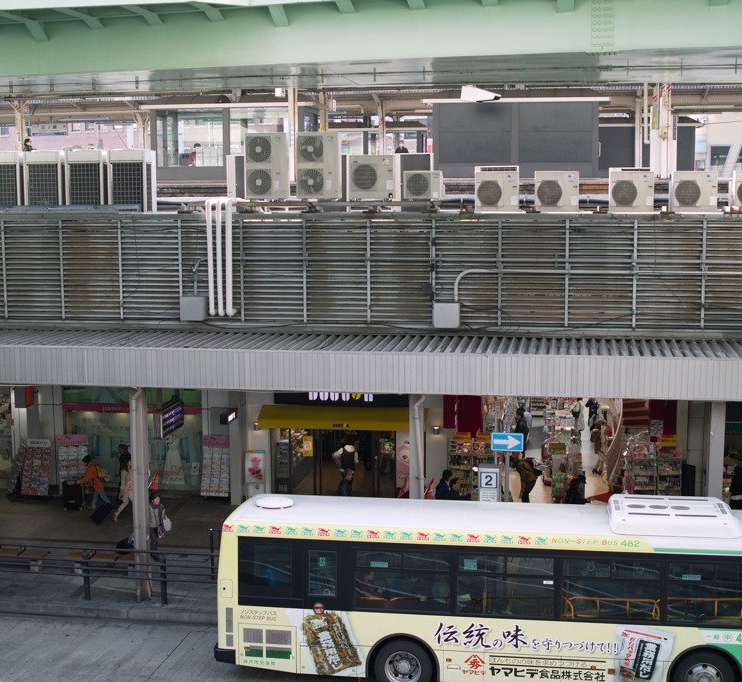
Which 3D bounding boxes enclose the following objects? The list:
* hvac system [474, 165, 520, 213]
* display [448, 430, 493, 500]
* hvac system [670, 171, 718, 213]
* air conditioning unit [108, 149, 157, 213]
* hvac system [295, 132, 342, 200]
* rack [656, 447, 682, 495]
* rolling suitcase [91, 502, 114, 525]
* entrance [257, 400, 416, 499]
[{"bbox_3d":[2.732,-3.204,25.067,0.932,0.912,0.340,1,6,10],"label":"hvac system"},{"bbox_3d":[2.713,3.427,31.522,1.220,1.820,0.450,1,6,10],"label":"display"},{"bbox_3d":[6.903,-3.170,24.842,0.893,0.867,0.330,1,7,8],"label":"hvac system"},{"bbox_3d":[-5.632,-3.725,27.563,0.895,1.538,0.740,1,6,10],"label":"air conditioning unit"},{"bbox_3d":[-1.145,-3.876,25.807,0.940,1.430,0.330,1,7,8],"label":"hvac system"},{"bbox_3d":[7.367,3.537,28.803,0.564,1.804,0.450,1,7,8],"label":"rack"},{"bbox_3d":[-6.645,4.274,28.800,0.500,0.230,0.350,-42,-2,12],"label":"rolling suitcase"},{"bbox_3d":[-0.683,3.017,29.715,4.282,2.632,0.900,1,7,8],"label":"entrance"}]

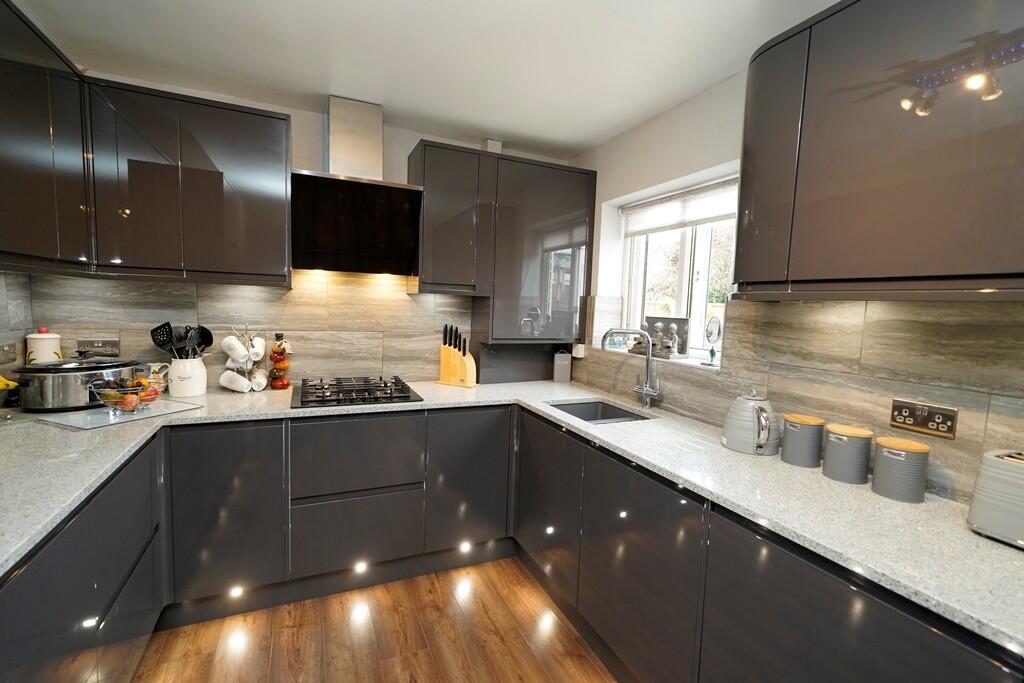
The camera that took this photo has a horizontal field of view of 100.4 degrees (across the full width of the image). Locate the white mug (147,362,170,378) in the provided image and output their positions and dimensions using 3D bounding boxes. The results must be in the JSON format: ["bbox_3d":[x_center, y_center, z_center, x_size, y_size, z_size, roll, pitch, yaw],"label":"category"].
[{"bbox_3d":[-1.697,0.179,2.051,0.086,0.143,0.085,0,5,-24],"label":"white mug"}]

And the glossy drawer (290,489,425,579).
[{"bbox_3d":[-0.803,0.855,2.220,0.585,0.351,0.500,0,5,-24],"label":"glossy drawer"}]

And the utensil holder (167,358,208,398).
[{"bbox_3d":[-1.583,0.175,2.086,0.151,0.168,0.151,0,5,-24],"label":"utensil holder"}]

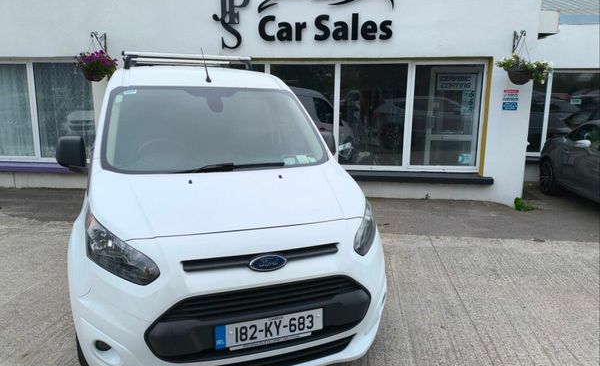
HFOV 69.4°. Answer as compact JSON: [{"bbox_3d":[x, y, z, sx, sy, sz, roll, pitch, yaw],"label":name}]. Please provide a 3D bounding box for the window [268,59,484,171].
[{"bbox_3d":[1.210,-1.065,7.023,3.380,1.800,0.120,1,11,5],"label":"window"}]

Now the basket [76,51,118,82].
[{"bbox_3d":[-3.218,-1.842,6.852,0.620,0.470,0.520,1,11,5],"label":"basket"}]

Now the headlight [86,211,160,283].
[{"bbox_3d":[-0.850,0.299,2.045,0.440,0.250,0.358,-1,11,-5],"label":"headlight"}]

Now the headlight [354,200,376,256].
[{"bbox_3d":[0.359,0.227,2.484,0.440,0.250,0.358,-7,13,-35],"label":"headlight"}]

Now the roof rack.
[{"bbox_3d":[-1.093,-1.174,4.255,1.200,0.135,0.820,-3,11,-20],"label":"roof rack"}]

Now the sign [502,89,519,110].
[{"bbox_3d":[3.261,-1.284,6.704,0.235,0.310,0.020,1,11,5],"label":"sign"}]

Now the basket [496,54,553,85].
[{"bbox_3d":[3.256,-1.646,6.285,0.700,0.410,0.520,1,11,5],"label":"basket"}]

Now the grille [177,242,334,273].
[{"bbox_3d":[-0.154,0.357,2.029,0.780,0.085,0.100,-3,11,-20],"label":"grille"}]

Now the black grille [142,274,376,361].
[{"bbox_3d":[-0.144,0.611,2.043,1.110,0.310,0.130,-3,11,-20],"label":"black grille"}]

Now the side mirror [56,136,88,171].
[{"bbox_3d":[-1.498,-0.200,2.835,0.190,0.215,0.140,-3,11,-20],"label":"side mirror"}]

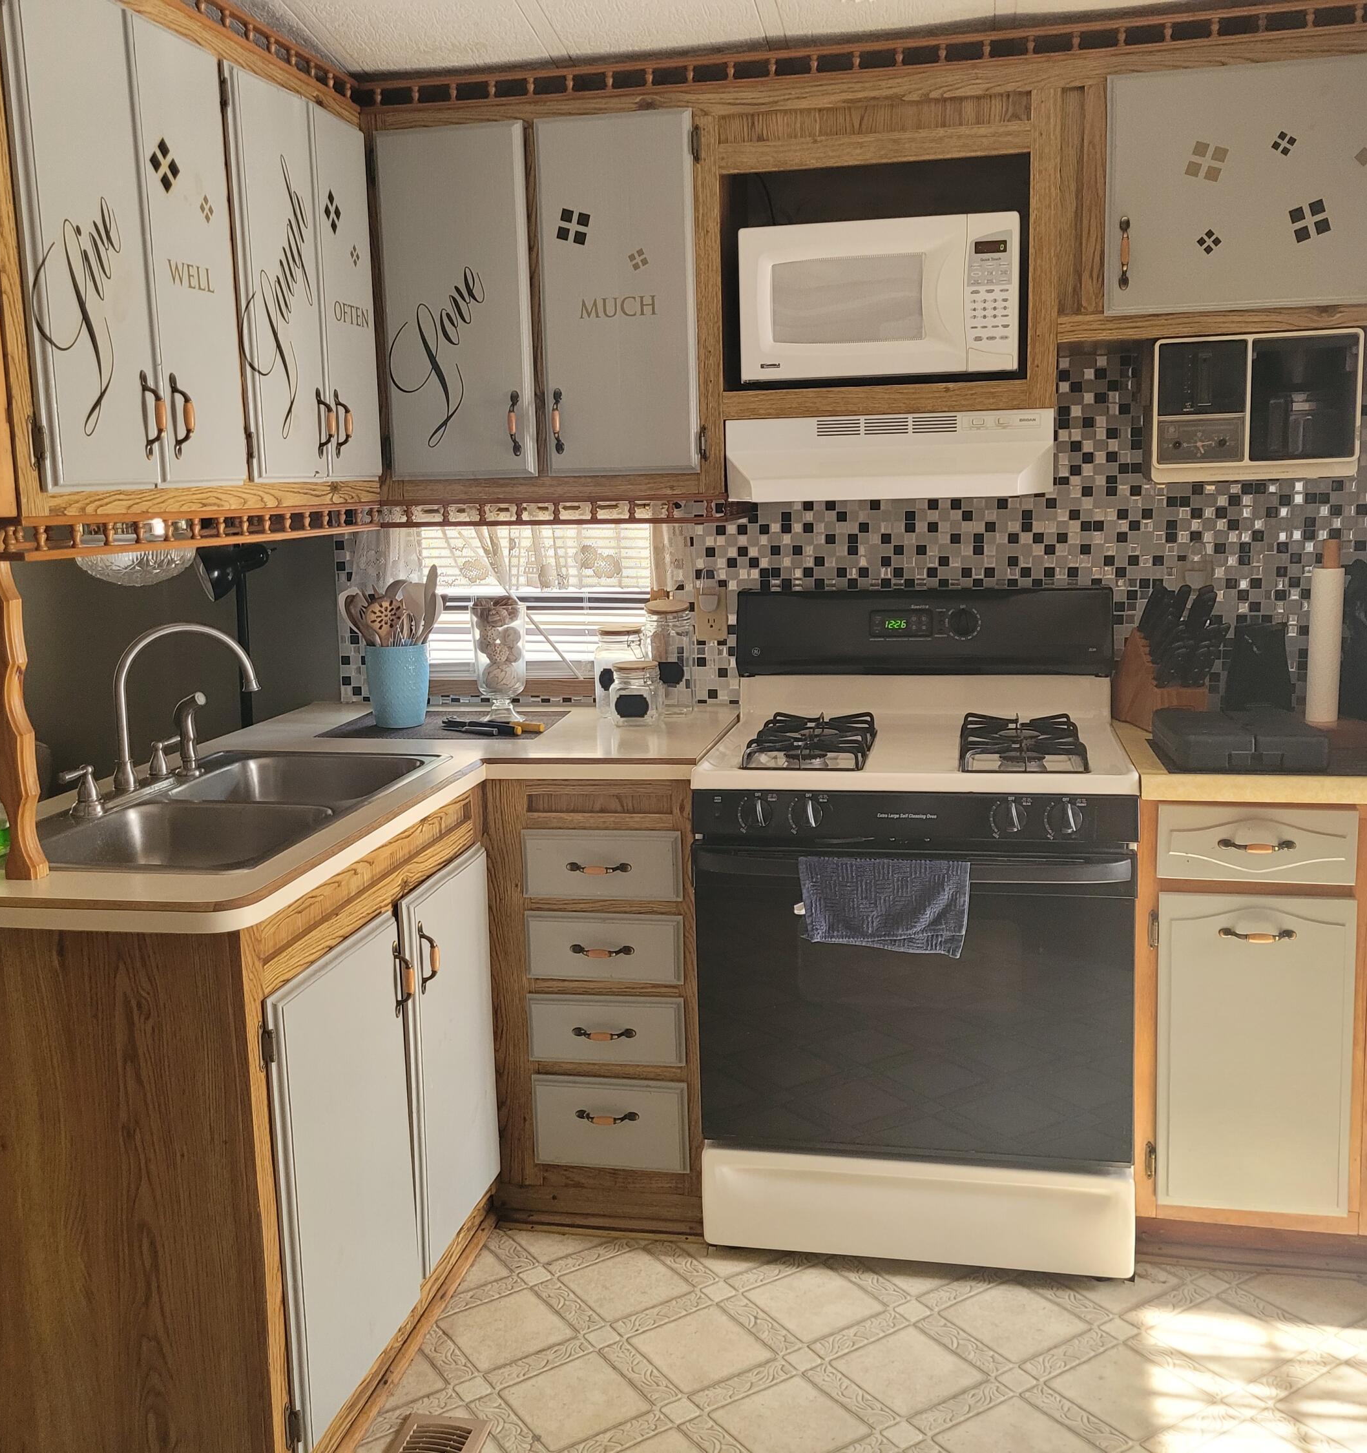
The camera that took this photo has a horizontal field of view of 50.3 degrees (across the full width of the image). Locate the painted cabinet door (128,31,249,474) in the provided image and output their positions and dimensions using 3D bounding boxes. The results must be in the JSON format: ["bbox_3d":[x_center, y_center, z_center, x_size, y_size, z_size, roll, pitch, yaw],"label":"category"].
[{"bbox_3d":[-0.750,-0.703,2.197,0.020,0.660,0.248,0,10,11],"label":"painted cabinet door"}]

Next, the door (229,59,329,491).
[{"bbox_3d":[-0.697,-0.756,2.500,0.025,0.661,0.285,0,10,12],"label":"door"}]

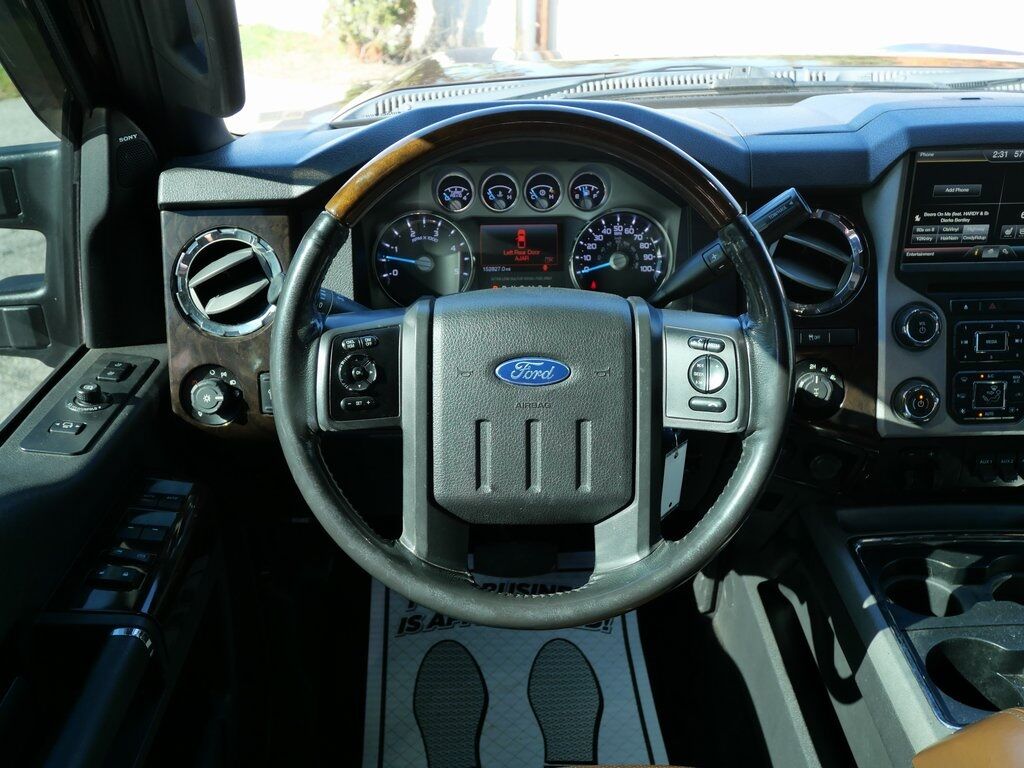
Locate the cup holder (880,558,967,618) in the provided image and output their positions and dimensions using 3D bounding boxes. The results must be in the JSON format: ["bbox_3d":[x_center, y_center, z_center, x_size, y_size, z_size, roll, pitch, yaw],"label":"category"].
[{"bbox_3d":[0.393,0.221,0.919,0.085,0.065,0.085,0,27,0],"label":"cup holder"}]

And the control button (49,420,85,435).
[{"bbox_3d":[-0.381,0.038,0.810,0.024,0.006,0.016,0,27,0],"label":"control button"}]

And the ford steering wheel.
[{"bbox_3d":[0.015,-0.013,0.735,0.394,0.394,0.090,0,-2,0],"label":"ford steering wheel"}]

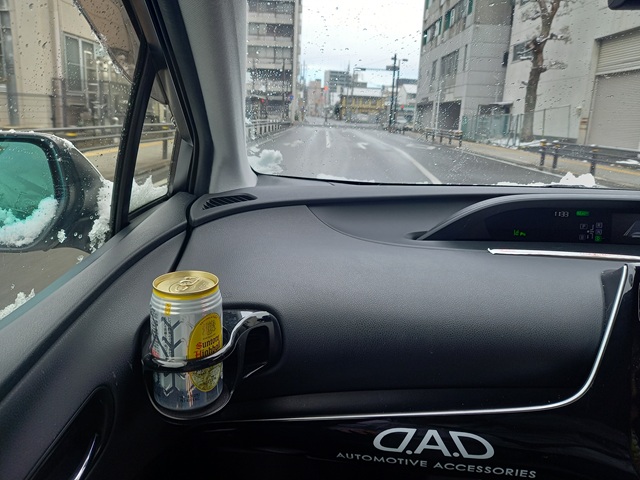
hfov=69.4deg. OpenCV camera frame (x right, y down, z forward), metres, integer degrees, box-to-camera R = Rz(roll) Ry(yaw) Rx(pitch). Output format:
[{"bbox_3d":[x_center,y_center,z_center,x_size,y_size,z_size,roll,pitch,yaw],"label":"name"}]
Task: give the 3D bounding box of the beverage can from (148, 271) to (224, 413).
[{"bbox_3d":[-0.128,0.096,0.449,0.066,0.122,0.066,3,16,-1],"label":"beverage can"}]

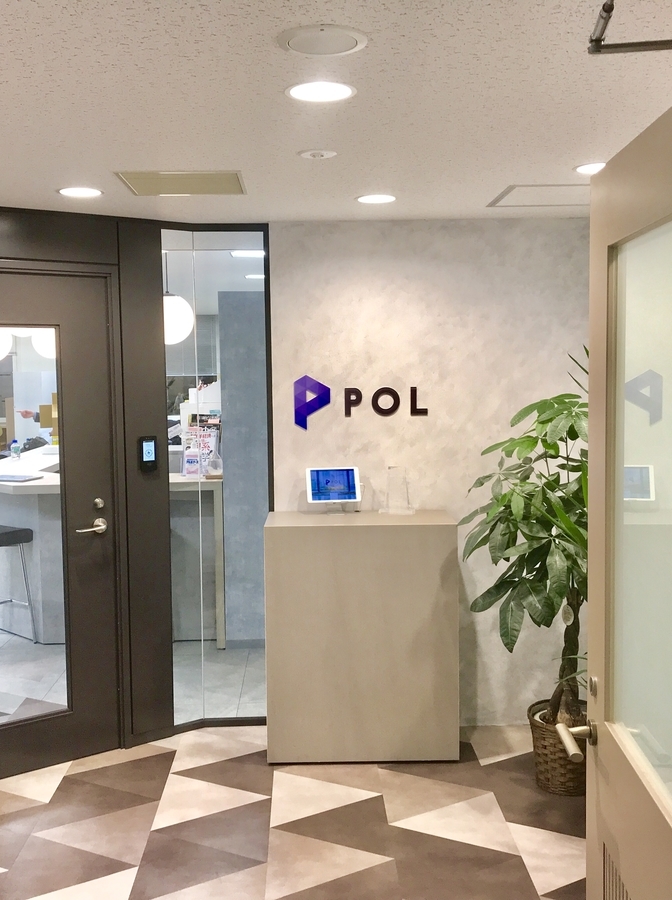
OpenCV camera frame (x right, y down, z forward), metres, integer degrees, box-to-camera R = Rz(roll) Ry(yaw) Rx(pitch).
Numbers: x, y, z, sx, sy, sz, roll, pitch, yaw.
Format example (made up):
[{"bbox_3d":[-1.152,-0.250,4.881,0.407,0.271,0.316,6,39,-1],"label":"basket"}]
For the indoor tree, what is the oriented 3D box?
[{"bbox_3d":[0.944,0.358,3.997,0.880,1.520,0.840,-1,4,-1],"label":"indoor tree"}]

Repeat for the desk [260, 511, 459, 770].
[{"bbox_3d":[0.112,0.828,4.399,0.828,1.044,0.464,-1,4,-1],"label":"desk"}]

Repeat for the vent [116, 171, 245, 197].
[{"bbox_3d":[-0.565,-0.997,3.640,0.444,0.030,0.426,-1,4,-1],"label":"vent"}]

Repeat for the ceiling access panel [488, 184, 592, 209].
[{"bbox_3d":[0.901,-1.034,3.959,0.476,0.025,0.476,-1,4,-1],"label":"ceiling access panel"}]

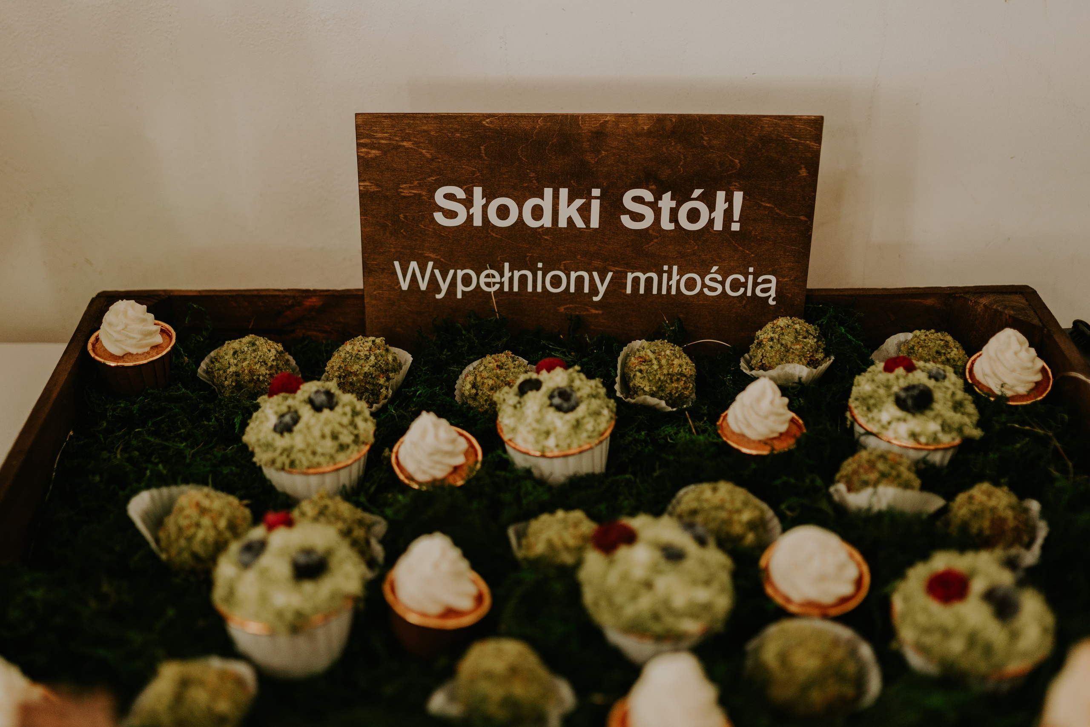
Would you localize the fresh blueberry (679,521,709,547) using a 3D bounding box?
[{"bbox_3d":[0.071,0.081,0.502,0.015,0.013,0.015,0,39,0],"label":"fresh blueberry"}]

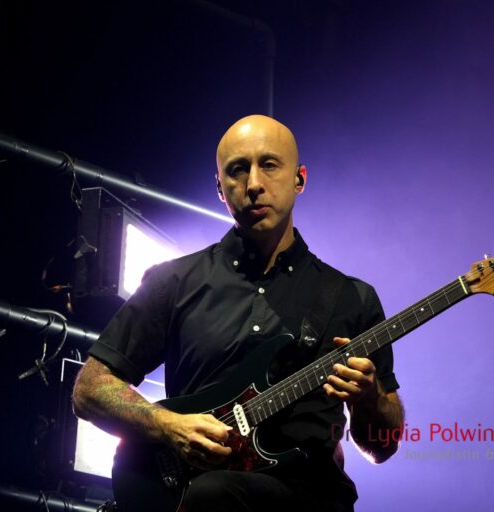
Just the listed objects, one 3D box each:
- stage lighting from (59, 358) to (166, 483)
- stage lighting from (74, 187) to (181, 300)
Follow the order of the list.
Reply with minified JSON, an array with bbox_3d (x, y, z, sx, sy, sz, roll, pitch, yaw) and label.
[{"bbox_3d":[-0.336,0.492,6.956,0.170,0.320,0.520,-16,-24,41],"label":"stage lighting"},{"bbox_3d":[-0.317,0.032,7.104,0.160,0.310,0.520,-4,-18,21],"label":"stage lighting"}]

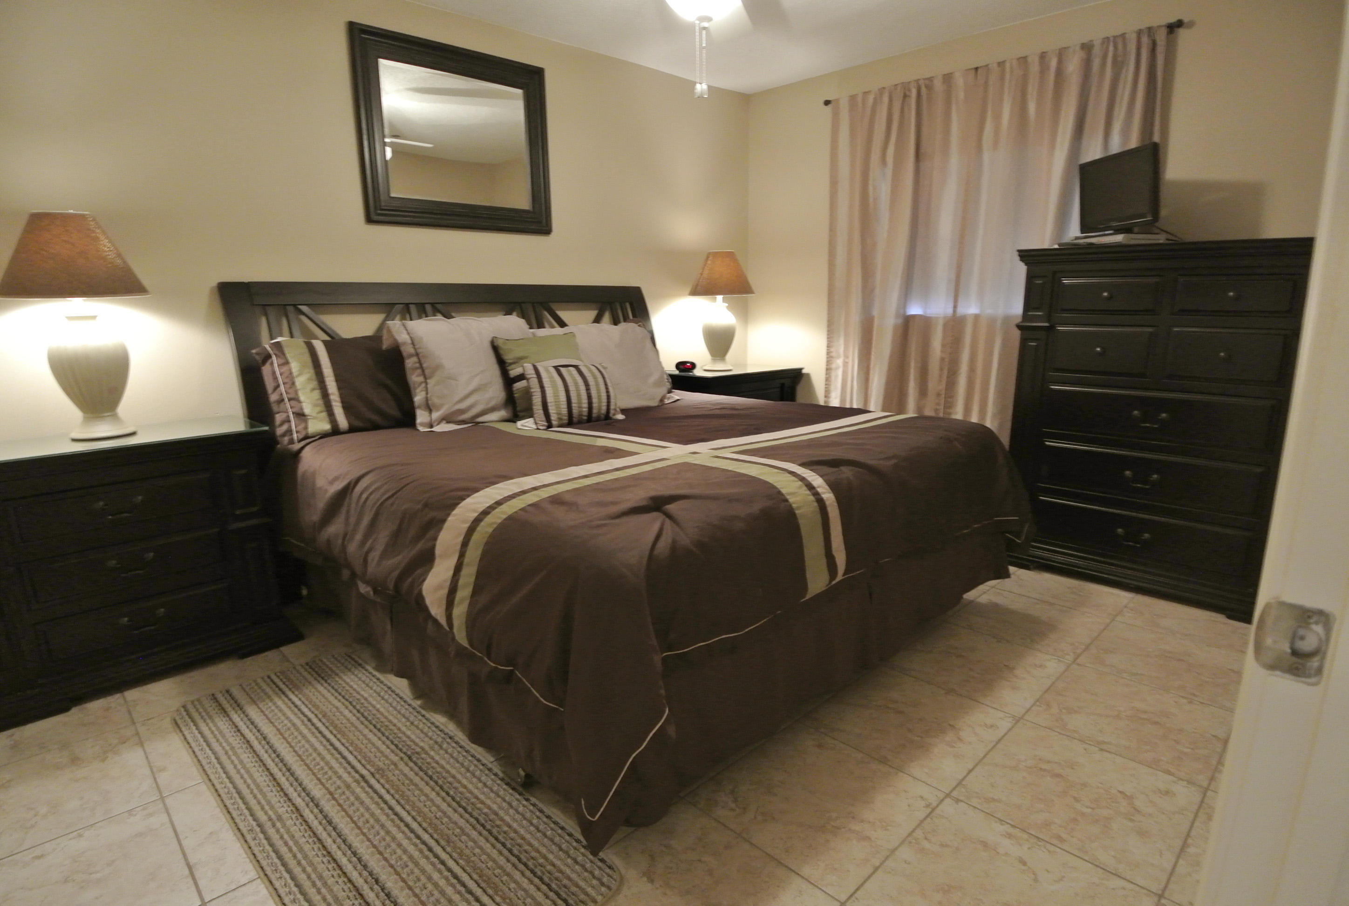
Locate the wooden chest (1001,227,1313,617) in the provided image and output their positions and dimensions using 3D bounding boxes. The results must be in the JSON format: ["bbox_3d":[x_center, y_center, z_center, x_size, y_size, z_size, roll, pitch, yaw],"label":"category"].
[{"bbox_3d":[1.894,-0.131,2.678,1.046,1.309,0.480,11,17,39],"label":"wooden chest"}]

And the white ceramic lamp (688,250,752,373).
[{"bbox_3d":[0.244,-0.779,3.718,0.366,0.630,0.366,0,13,0],"label":"white ceramic lamp"}]

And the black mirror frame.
[{"bbox_3d":[-0.972,-1.421,3.084,0.917,0.763,0.050,-13,18,-42],"label":"black mirror frame"}]

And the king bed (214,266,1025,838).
[{"bbox_3d":[-0.181,-0.061,2.669,2.116,1.190,2.115,-13,18,-42],"label":"king bed"}]

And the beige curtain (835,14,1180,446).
[{"bbox_3d":[1.432,-0.825,3.499,0.120,2.084,1.582,-13,18,-42],"label":"beige curtain"}]

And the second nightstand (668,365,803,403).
[{"bbox_3d":[0.311,-0.100,3.811,0.675,0.736,0.440,-13,18,-42],"label":"second nightstand"}]

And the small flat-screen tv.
[{"bbox_3d":[1.722,-1.022,2.620,0.100,0.305,0.430,0,13,2],"label":"small flat-screen tv"}]

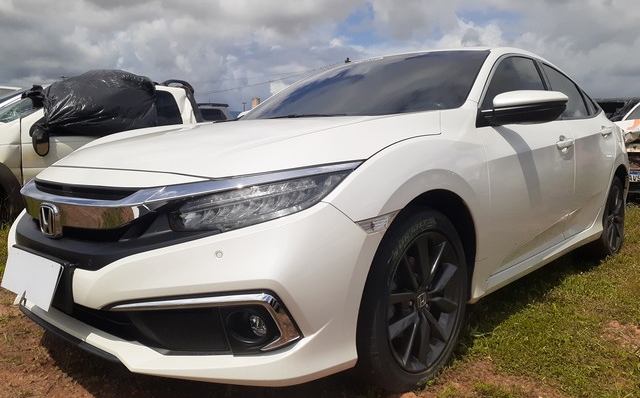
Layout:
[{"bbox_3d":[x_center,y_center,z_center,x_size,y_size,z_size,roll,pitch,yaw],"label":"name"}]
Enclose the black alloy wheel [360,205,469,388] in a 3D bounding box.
[{"bbox_3d":[0.276,0.328,1.696,0.220,0.645,0.645,4,7,43],"label":"black alloy wheel"}]

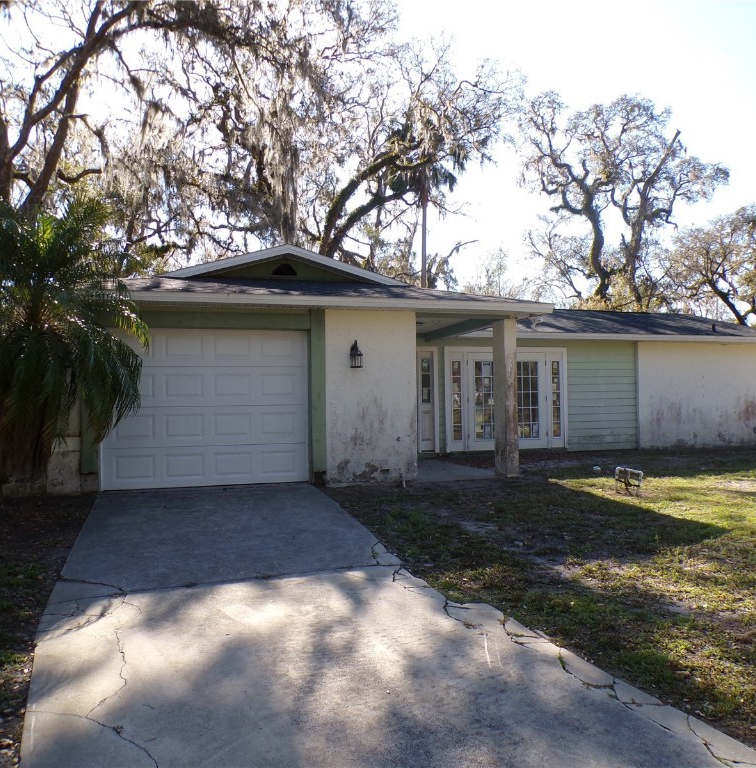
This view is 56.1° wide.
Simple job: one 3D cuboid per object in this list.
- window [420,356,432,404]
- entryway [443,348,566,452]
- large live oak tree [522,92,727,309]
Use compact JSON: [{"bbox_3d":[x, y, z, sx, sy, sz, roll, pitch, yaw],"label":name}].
[{"bbox_3d":[0.985,-0.090,14.420,0.270,1.030,0.070,0,-1,-18],"label":"window"},{"bbox_3d":[2.720,0.340,14.950,2.800,2.110,0.130,0,-1,-18],"label":"entryway"},{"bbox_3d":[10.400,-5.200,30.000,8.700,13.800,8.500,-1,-1,0],"label":"large live oak tree"}]

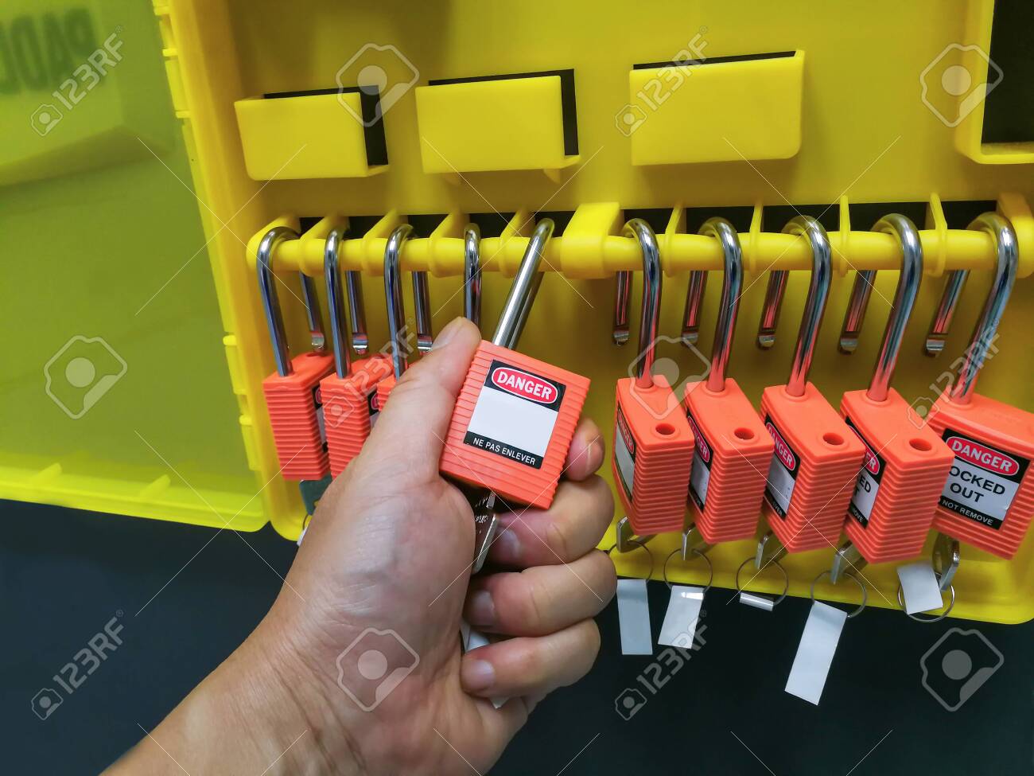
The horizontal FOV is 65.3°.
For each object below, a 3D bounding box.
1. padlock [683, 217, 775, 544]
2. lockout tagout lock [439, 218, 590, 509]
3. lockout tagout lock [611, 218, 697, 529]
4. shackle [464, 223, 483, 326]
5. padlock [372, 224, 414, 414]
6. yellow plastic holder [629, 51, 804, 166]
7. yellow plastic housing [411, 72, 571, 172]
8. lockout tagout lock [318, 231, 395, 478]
[{"bbox_3d":[0.073,-0.005,0.290,0.019,0.106,0.062,-7,37,-7],"label":"padlock"},{"bbox_3d":[0.005,-0.011,0.287,0.038,0.106,0.039,20,-17,-6],"label":"lockout tagout lock"},{"bbox_3d":[0.048,-0.006,0.299,0.019,0.106,0.062,-6,38,-6],"label":"lockout tagout lock"},{"bbox_3d":[-0.017,-0.034,0.314,0.006,0.060,0.033,0,22,-3],"label":"shackle"},{"bbox_3d":[-0.043,-0.015,0.334,0.019,0.106,0.038,5,25,13],"label":"padlock"},{"bbox_3d":[0.068,-0.096,0.280,0.058,0.032,0.015,3,22,19],"label":"yellow plastic holder"},{"bbox_3d":[-0.008,-0.099,0.306,0.058,0.032,0.015,3,22,19],"label":"yellow plastic housing"},{"bbox_3d":[-0.067,-0.016,0.342,0.019,0.106,0.038,4,24,13],"label":"lockout tagout lock"}]

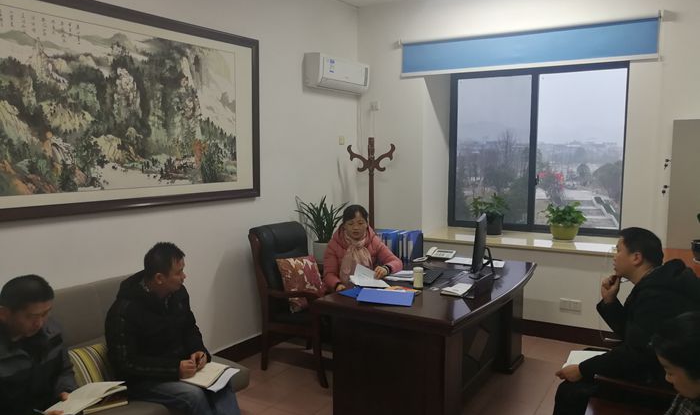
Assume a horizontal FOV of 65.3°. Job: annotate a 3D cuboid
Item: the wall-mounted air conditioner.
[{"bbox_3d":[-0.105,-1.213,5.037,0.200,0.285,0.830,4,7,32],"label":"wall-mounted air conditioner"}]

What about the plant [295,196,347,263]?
[{"bbox_3d":[-0.241,0.186,4.612,0.450,0.580,0.450,0,6,0],"label":"plant"}]

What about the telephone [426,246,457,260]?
[{"bbox_3d":[0.748,0.364,4.463,0.200,0.090,0.210,4,7,32],"label":"telephone"}]

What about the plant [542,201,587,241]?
[{"bbox_3d":[2.021,0.112,5.098,0.380,0.370,0.360,4,7,31],"label":"plant"}]

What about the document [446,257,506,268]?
[{"bbox_3d":[1.013,0.426,4.348,0.430,0.015,0.270,4,7,31],"label":"document"}]

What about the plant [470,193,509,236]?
[{"bbox_3d":[1.412,0.071,5.528,0.380,0.420,0.370,4,7,32],"label":"plant"}]

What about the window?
[{"bbox_3d":[1.821,-0.561,5.419,1.740,1.660,0.100,4,7,31],"label":"window"}]

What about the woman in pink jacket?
[{"bbox_3d":[0.086,0.620,3.783,0.580,1.270,0.750,-2,6,-20],"label":"woman in pink jacket"}]

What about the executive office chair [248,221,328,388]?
[{"bbox_3d":[-0.304,0.678,4.181,0.720,1.080,0.610,4,7,31],"label":"executive office chair"}]

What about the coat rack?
[{"bbox_3d":[0.194,0.213,5.321,0.470,1.770,0.470,0,6,0],"label":"coat rack"}]

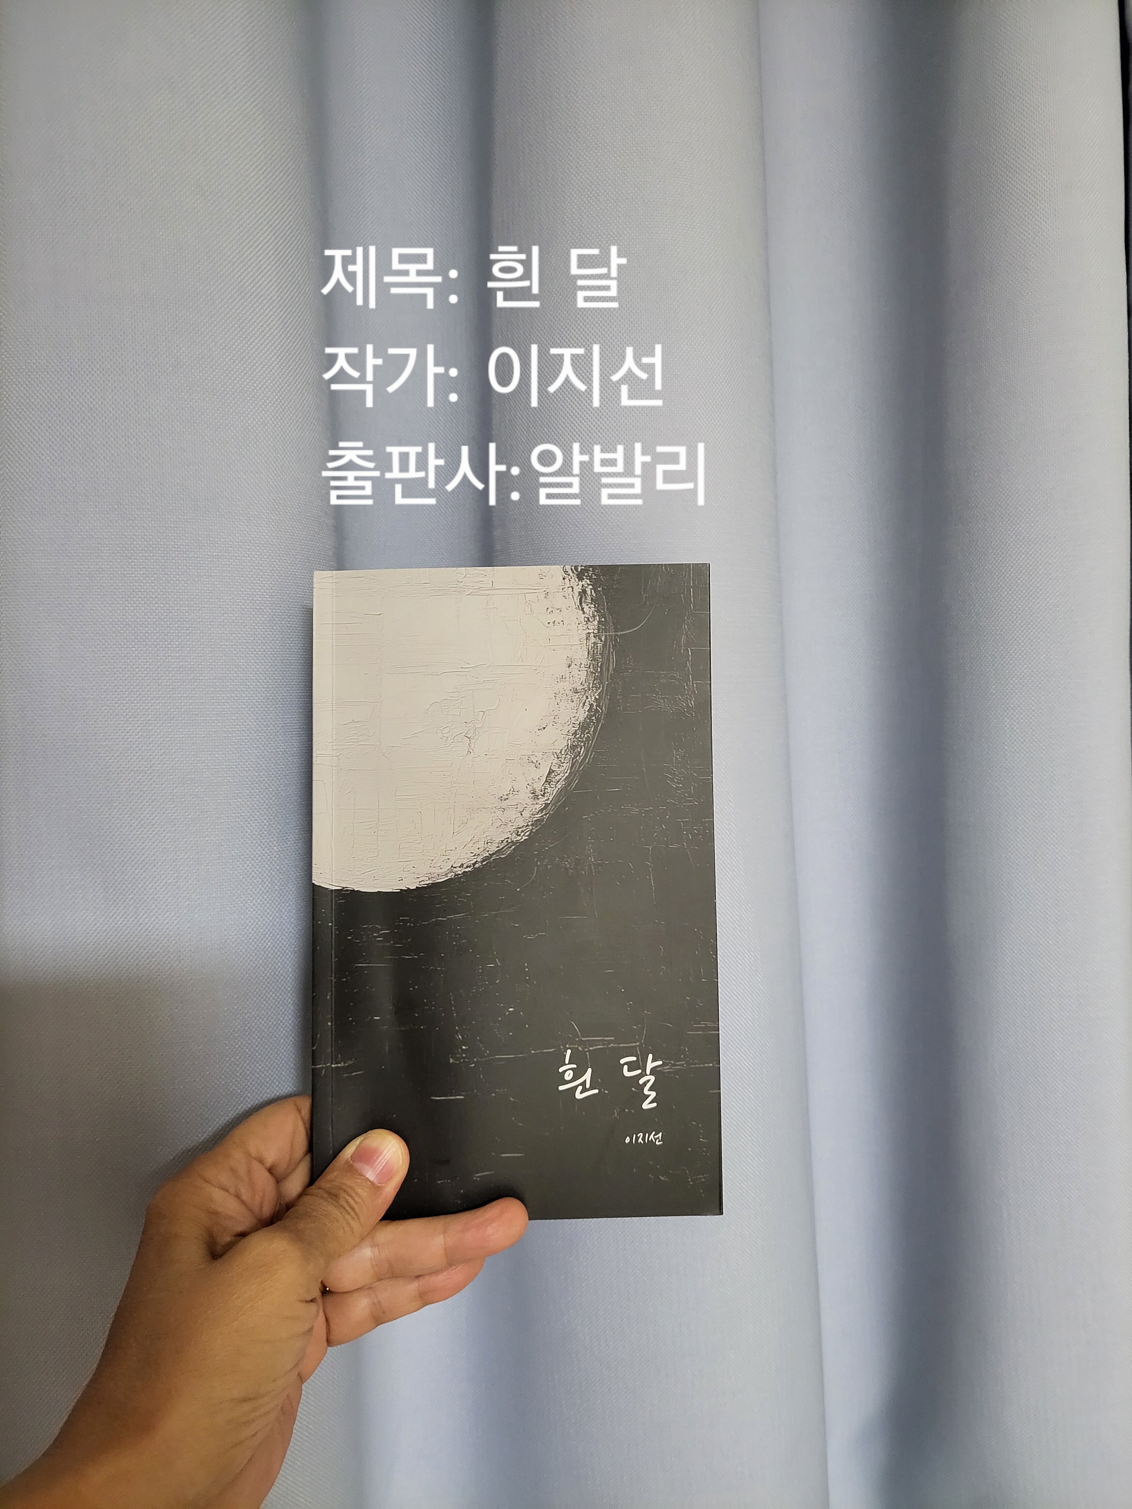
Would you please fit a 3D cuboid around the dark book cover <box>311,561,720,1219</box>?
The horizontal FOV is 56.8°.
[{"bbox_3d":[-0.016,0.042,0.332,0.126,0.202,0.011,-1,-4,0],"label":"dark book cover"}]

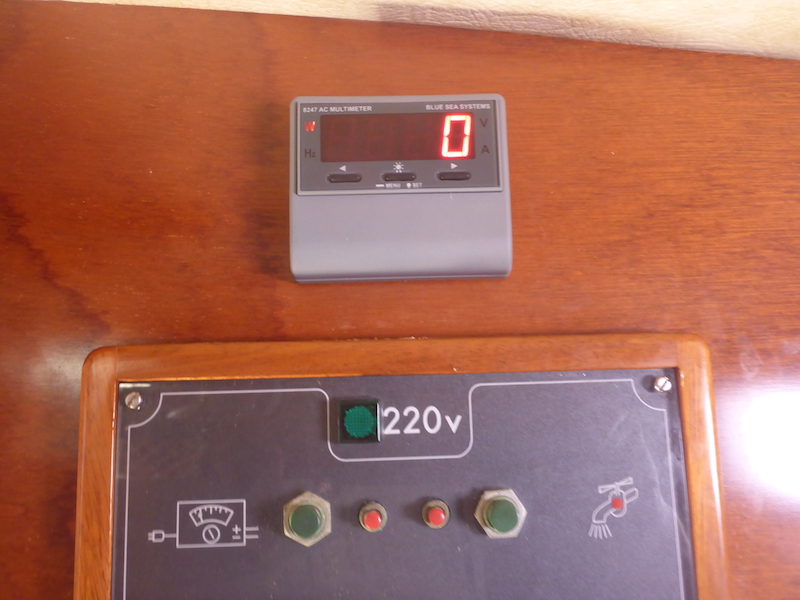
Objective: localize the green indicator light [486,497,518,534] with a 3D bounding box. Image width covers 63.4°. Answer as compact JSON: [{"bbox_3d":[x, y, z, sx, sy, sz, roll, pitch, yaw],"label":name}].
[{"bbox_3d":[0.033,0.070,0.208,0.010,0.010,0.006,-1,-9,-2],"label":"green indicator light"}]

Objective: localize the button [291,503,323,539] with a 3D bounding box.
[{"bbox_3d":[-0.031,0.072,0.210,0.010,0.010,0.006,-1,-7,-1],"label":"button"}]

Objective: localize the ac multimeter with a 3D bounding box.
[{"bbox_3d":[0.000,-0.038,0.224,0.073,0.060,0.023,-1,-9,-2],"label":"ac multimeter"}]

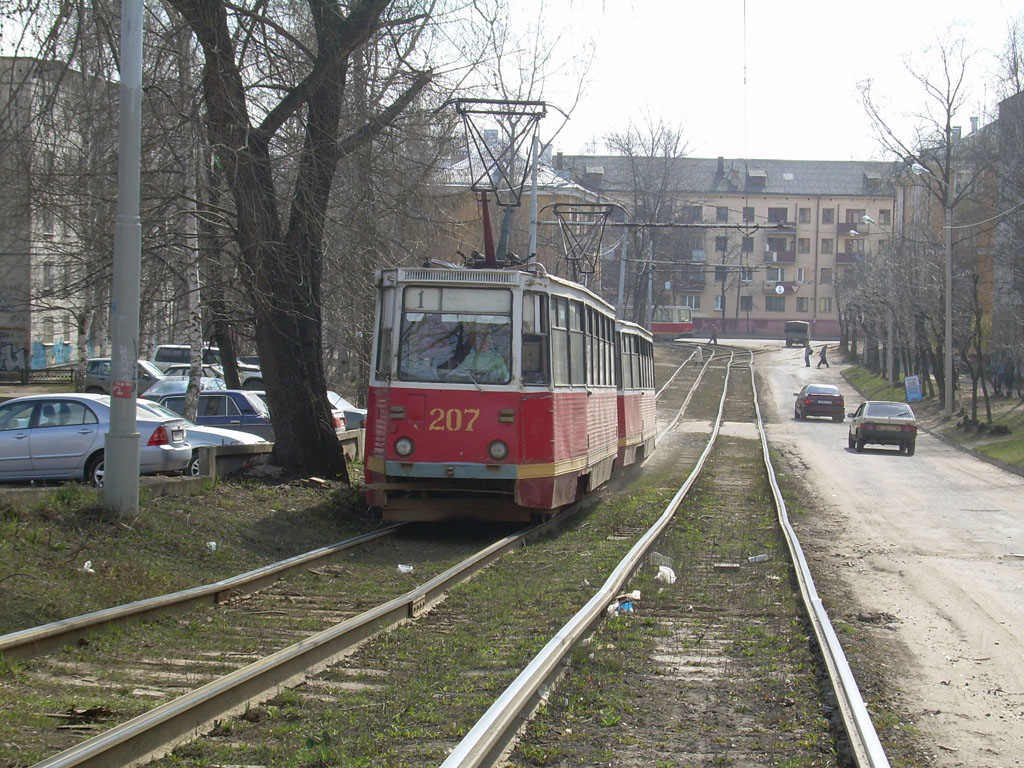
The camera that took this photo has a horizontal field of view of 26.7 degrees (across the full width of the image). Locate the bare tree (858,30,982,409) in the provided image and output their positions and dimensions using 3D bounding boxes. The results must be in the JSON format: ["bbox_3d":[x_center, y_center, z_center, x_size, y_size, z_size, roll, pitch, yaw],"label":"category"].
[{"bbox_3d":[16.400,-6.600,86.500,5.000,15.200,5.000,1,3,0],"label":"bare tree"}]

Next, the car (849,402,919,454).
[{"bbox_3d":[10.440,1.220,60.900,1.680,1.420,4.020,3,1,7],"label":"car"}]

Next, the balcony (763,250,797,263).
[{"bbox_3d":[25.541,-11.971,205.500,3.050,1.150,0.950,1,3,-3],"label":"balcony"}]

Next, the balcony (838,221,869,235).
[{"bbox_3d":[32.600,-14.750,206.000,3.000,1.200,1.000,1,3,-3],"label":"balcony"}]

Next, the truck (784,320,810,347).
[{"bbox_3d":[23.797,-4.084,180.000,2.000,2.150,4.600,1,3,6],"label":"truck"}]

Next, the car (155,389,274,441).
[{"bbox_3d":[-6.130,0.840,42.600,4.150,1.440,1.610,2,1,5],"label":"car"}]

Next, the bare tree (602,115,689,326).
[{"bbox_3d":[9.149,-10.040,148.000,6.000,17.000,6.000,1,3,0],"label":"bare tree"}]

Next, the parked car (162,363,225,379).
[{"bbox_3d":[-11.700,0.010,78.000,4.300,1.400,1.680,2,1,5],"label":"parked car"}]

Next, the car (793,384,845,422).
[{"bbox_3d":[11.850,0.680,83.000,1.680,1.420,4.200,2,1,3],"label":"car"}]

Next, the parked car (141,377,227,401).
[{"bbox_3d":[-7.750,0.520,53.800,1.680,1.400,4.100,2,3,12],"label":"parked car"}]

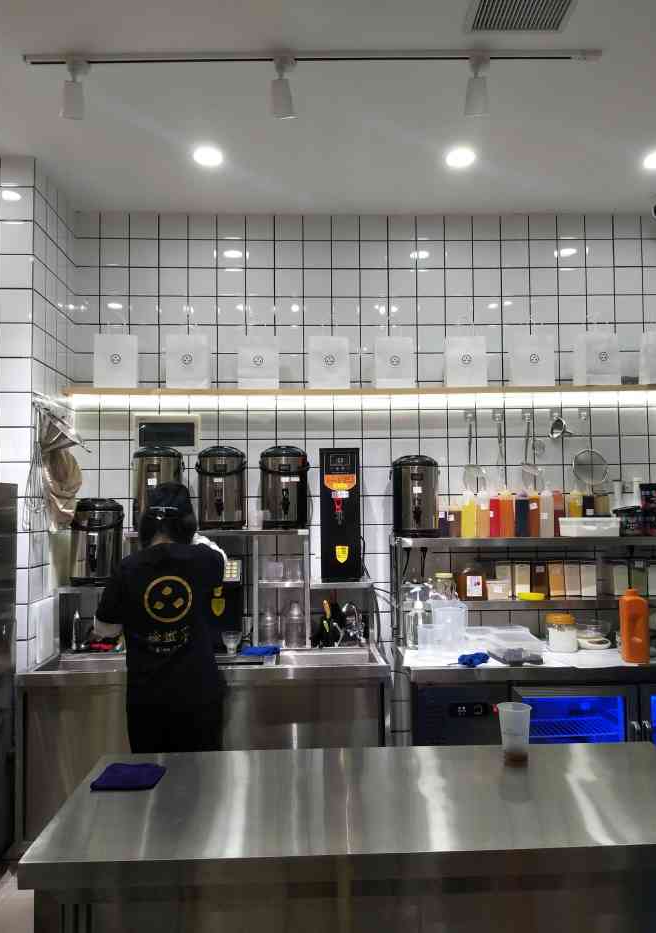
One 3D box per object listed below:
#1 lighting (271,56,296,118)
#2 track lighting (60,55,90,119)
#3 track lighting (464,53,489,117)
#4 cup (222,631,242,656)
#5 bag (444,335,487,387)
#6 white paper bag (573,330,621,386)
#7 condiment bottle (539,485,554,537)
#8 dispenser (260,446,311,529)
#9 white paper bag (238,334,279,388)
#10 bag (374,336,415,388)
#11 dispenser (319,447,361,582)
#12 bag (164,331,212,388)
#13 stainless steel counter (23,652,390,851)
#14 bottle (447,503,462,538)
[{"bbox_3d":[-0.152,-1.292,2.411,0.085,0.197,0.120,-1,-3,-2],"label":"lighting"},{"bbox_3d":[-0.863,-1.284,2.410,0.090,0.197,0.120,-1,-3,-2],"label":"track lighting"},{"bbox_3d":[0.525,-1.366,2.507,0.085,0.195,0.120,-1,-4,-2],"label":"track lighting"},{"bbox_3d":[-0.447,0.820,3.277,0.093,0.112,0.093,-1,-3,-2],"label":"cup"},{"bbox_3d":[0.713,-0.545,3.649,0.210,0.270,0.105,-1,-4,-2],"label":"bag"},{"bbox_3d":[1.407,-0.556,3.677,0.205,0.273,0.105,1,-4,-20],"label":"white paper bag"},{"bbox_3d":[1.105,0.223,3.546,0.074,0.260,0.074,-1,-3,-3],"label":"condiment bottle"},{"bbox_3d":[-0.220,0.101,3.507,0.256,0.405,0.265,-1,-3,-2],"label":"dispenser"},{"bbox_3d":[-0.355,-0.535,3.605,0.208,0.272,0.105,-1,-4,-2],"label":"white paper bag"},{"bbox_3d":[0.339,-0.526,3.591,0.203,0.276,0.100,-1,-3,-2],"label":"bag"},{"bbox_3d":[0.061,0.243,3.538,0.200,0.665,0.280,-1,-3,-3],"label":"dispenser"},{"bbox_3d":[-0.715,-0.524,3.592,0.212,0.280,0.110,-1,-3,-3],"label":"bag"},{"bbox_3d":[-0.528,1.277,3.295,1.588,0.783,0.620,-1,-3,-2],"label":"stainless steel counter"},{"bbox_3d":[0.629,0.264,3.456,0.065,0.175,0.065,-1,-4,-2],"label":"bottle"}]

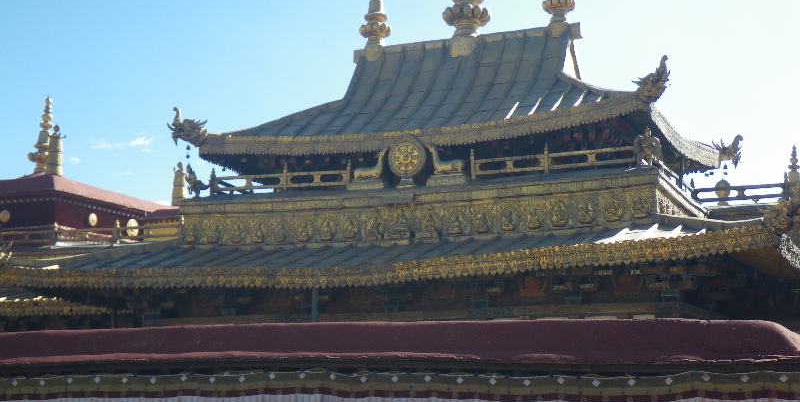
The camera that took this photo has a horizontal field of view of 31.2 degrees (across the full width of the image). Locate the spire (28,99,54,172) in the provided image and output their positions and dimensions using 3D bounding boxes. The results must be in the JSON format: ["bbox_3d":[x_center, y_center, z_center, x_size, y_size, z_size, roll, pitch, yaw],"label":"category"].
[{"bbox_3d":[-12.151,-2.217,48.500,0.880,2.650,0.880,-4,-10,21],"label":"spire"}]

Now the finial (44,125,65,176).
[{"bbox_3d":[-11.059,-1.621,46.000,0.560,1.650,0.560,0,-10,0],"label":"finial"}]

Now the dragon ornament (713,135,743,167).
[{"bbox_3d":[8.693,-1.314,38.033,0.820,0.860,0.420,4,-11,-23],"label":"dragon ornament"}]

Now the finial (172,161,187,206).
[{"bbox_3d":[-8.002,-0.635,52.000,0.500,1.630,0.500,0,-10,0],"label":"finial"}]

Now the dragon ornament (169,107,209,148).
[{"bbox_3d":[-5.004,-1.739,33.901,0.850,0.900,0.420,4,-11,-23],"label":"dragon ornament"}]

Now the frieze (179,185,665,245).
[{"bbox_3d":[0.113,0.352,31.591,11.200,0.800,0.300,-4,-10,21],"label":"frieze"}]

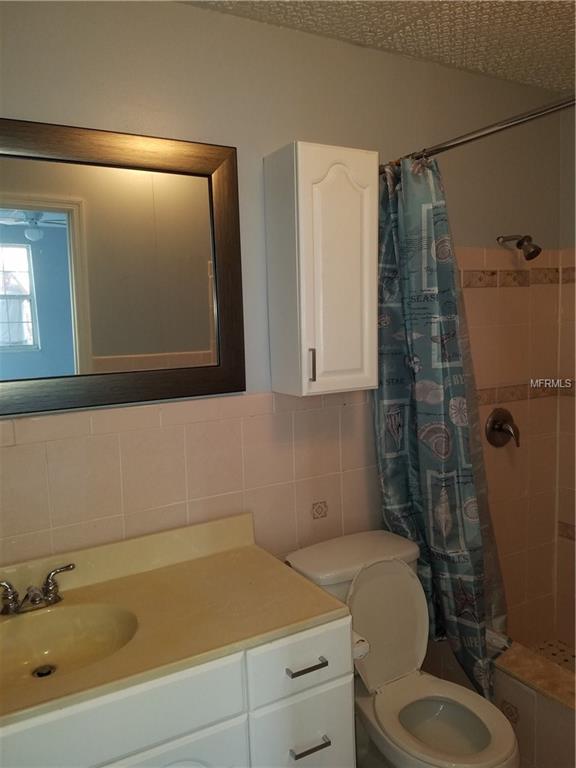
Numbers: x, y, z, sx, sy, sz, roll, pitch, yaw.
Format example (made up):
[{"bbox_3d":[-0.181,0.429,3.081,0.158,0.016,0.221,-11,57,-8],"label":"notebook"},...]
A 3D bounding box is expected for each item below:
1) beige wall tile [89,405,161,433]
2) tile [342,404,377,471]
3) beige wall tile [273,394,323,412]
[{"bbox_3d":[-0.489,0.106,1.749,0.209,0.077,0.012,-5,7,-30],"label":"beige wall tile"},{"bbox_3d":[0.282,0.202,2.203,0.200,0.250,0.012,-6,7,-28],"label":"tile"},{"bbox_3d":[0.036,0.058,2.054,0.200,0.075,0.012,-6,7,-28],"label":"beige wall tile"}]

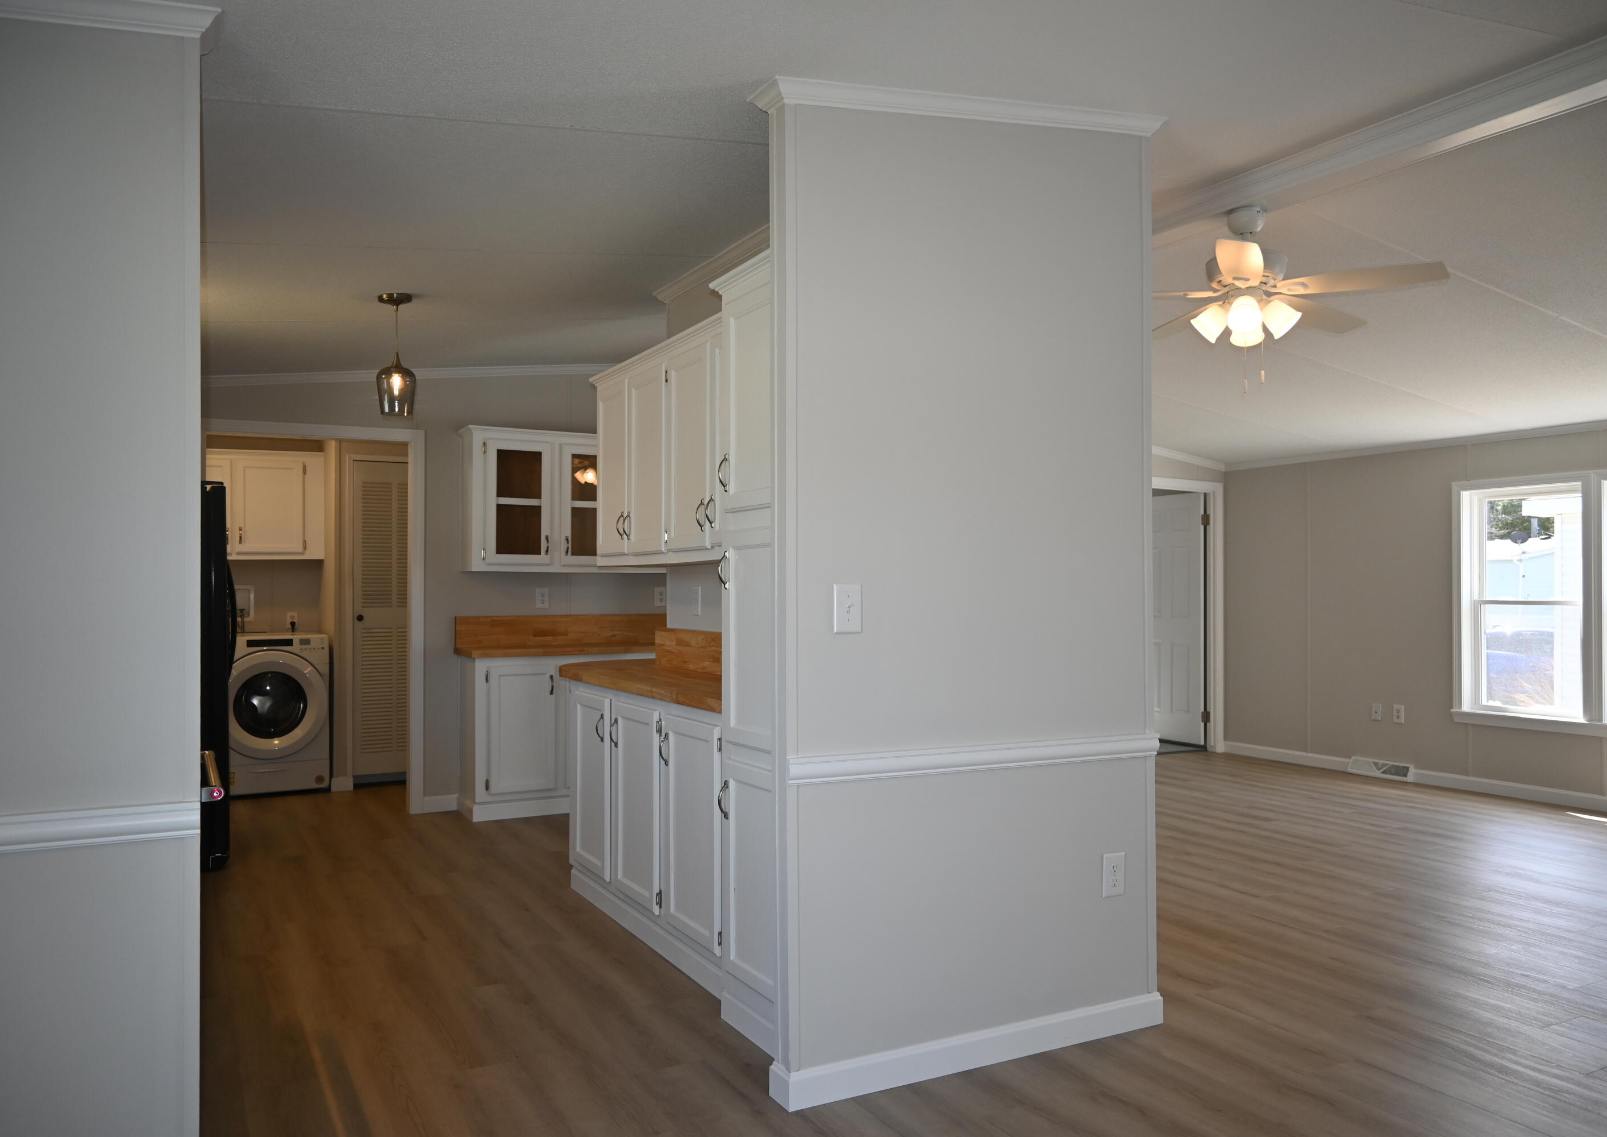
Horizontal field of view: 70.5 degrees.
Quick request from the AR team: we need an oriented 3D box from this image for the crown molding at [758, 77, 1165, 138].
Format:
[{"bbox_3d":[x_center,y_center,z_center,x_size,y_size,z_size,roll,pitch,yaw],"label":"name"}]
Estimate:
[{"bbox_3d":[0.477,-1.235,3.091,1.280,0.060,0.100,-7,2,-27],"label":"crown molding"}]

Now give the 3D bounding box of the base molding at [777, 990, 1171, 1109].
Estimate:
[{"bbox_3d":[0.477,1.256,3.028,1.204,0.083,0.108,1,-1,-28],"label":"base molding"}]

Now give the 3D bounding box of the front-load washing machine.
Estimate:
[{"bbox_3d":[-3.495,0.902,7.402,0.670,0.965,0.770,1,-1,-29],"label":"front-load washing machine"}]

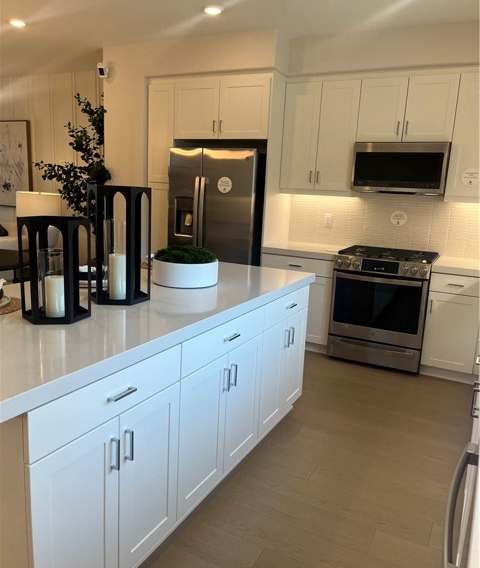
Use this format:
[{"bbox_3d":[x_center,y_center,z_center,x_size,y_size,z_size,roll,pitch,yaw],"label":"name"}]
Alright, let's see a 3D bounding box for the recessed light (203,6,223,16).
[{"bbox_3d":[-0.210,-2.083,3.694,0.166,0.030,0.166,3,11,-1],"label":"recessed light"}]

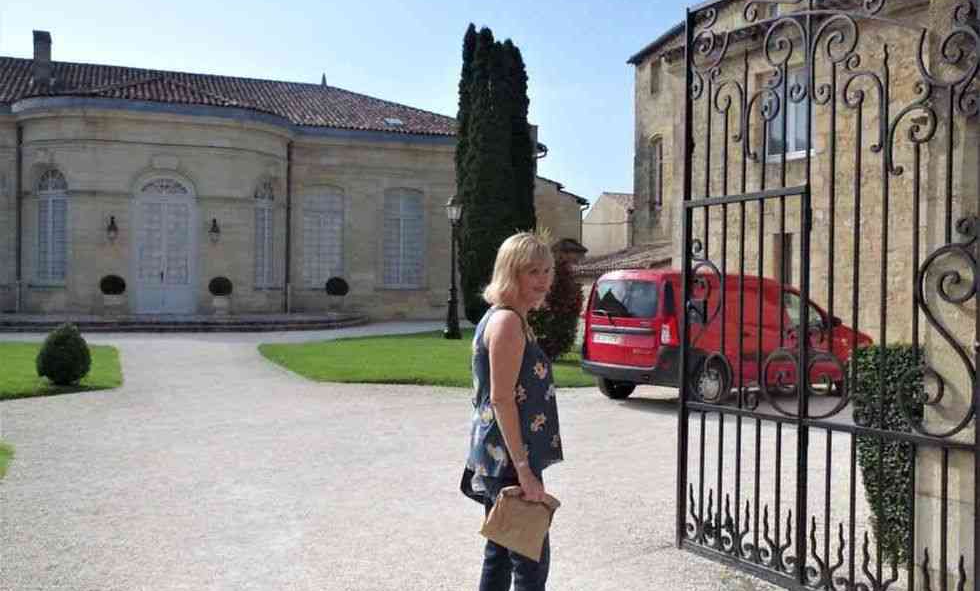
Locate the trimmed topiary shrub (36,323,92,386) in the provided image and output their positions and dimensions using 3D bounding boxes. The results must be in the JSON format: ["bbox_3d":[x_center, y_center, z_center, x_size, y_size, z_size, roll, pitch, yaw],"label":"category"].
[{"bbox_3d":[-5.874,0.814,12.750,0.770,0.860,0.770,1,1,0],"label":"trimmed topiary shrub"}]

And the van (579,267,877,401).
[{"bbox_3d":[3.294,0.513,12.252,4.450,1.640,1.760,0,1,-36],"label":"van"}]

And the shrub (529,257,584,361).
[{"bbox_3d":[1.161,0.262,17.300,1.170,1.920,1.150,1,1,0],"label":"shrub"}]

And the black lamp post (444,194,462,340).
[{"bbox_3d":[-0.921,-0.732,23.300,0.450,3.700,0.450,1,1,0],"label":"black lamp post"}]

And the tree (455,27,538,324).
[{"bbox_3d":[0.238,-3.791,29.300,2.600,9.450,2.500,1,1,0],"label":"tree"}]

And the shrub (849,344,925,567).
[{"bbox_3d":[2.077,0.840,4.820,0.390,1.180,0.400,1,1,0],"label":"shrub"}]

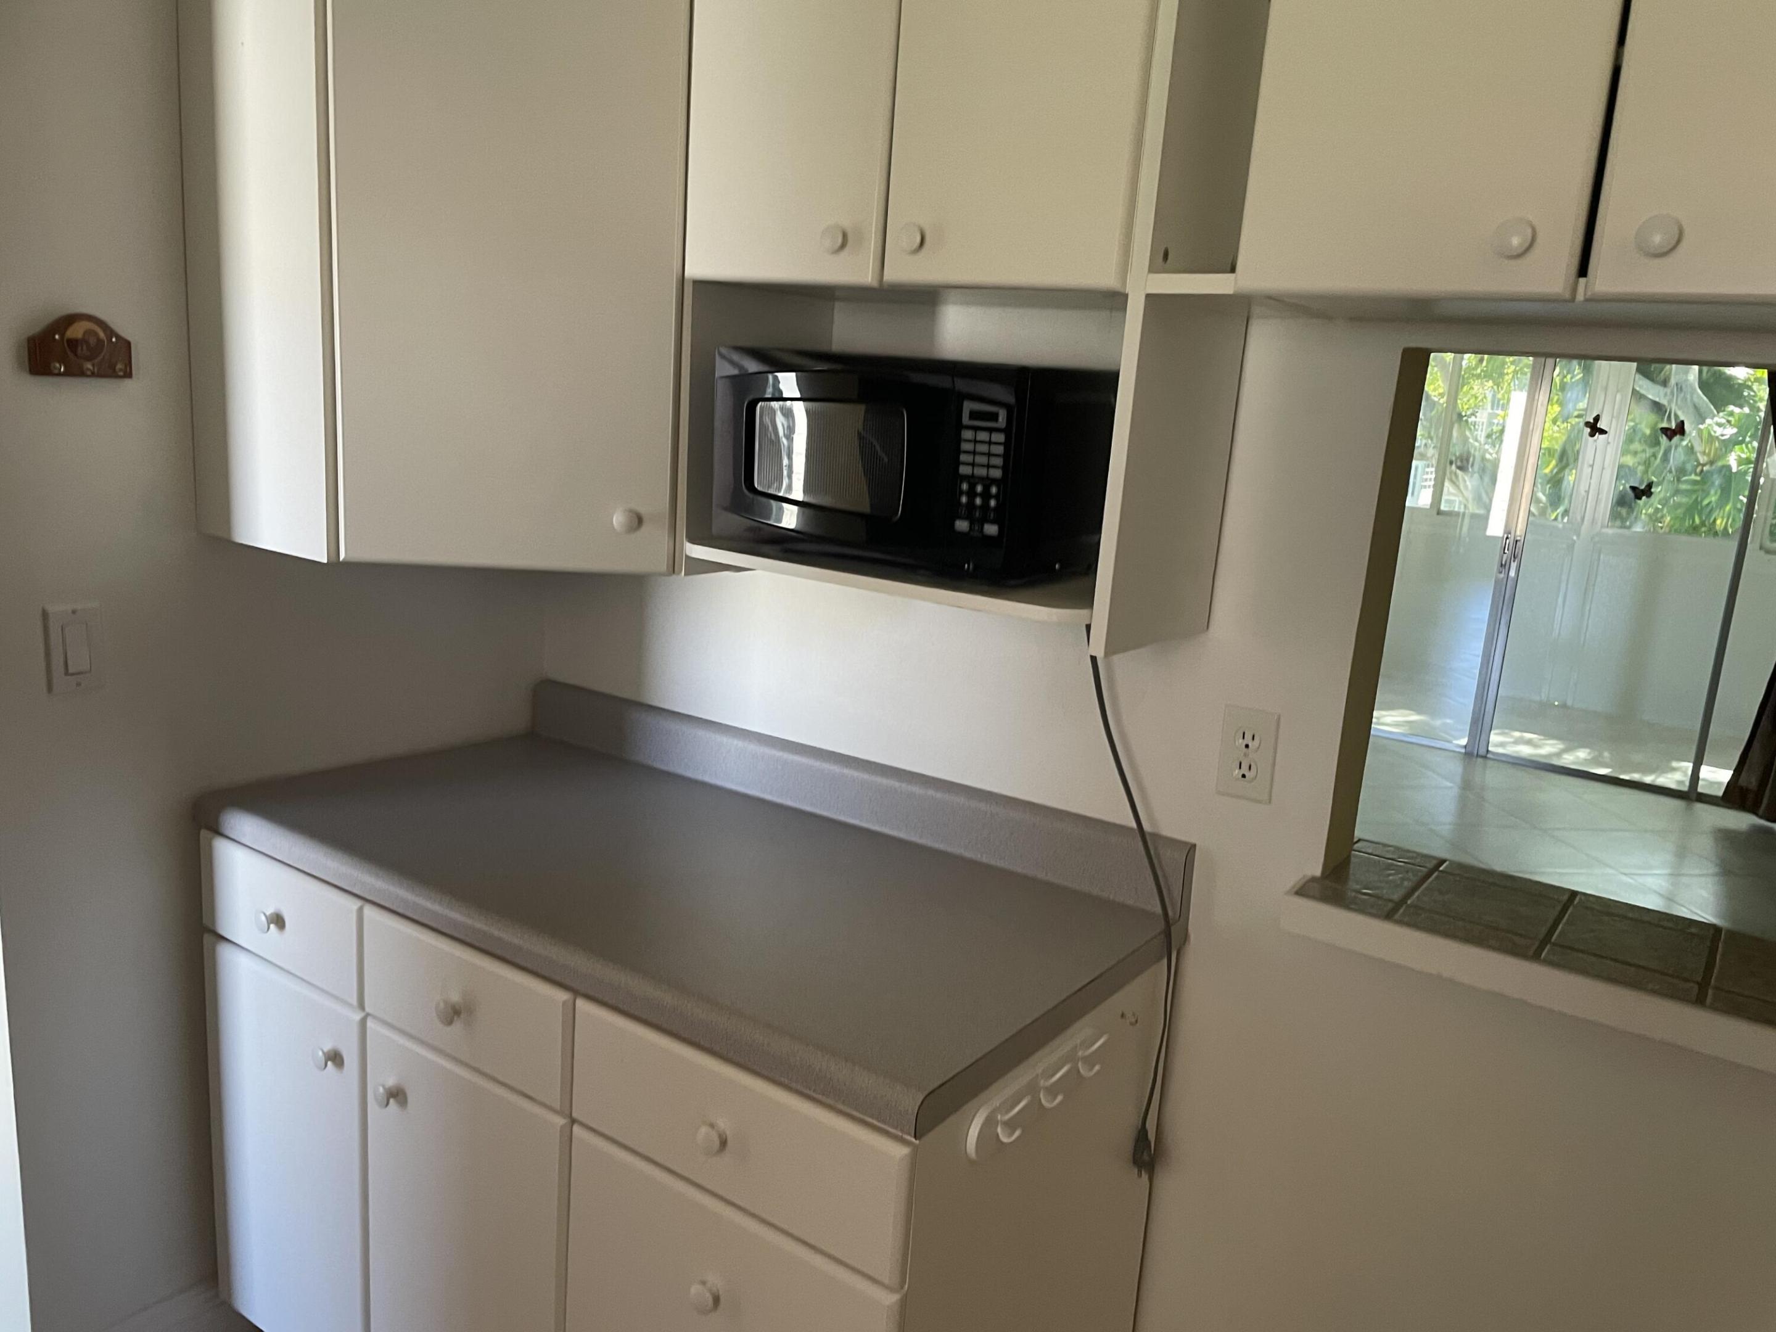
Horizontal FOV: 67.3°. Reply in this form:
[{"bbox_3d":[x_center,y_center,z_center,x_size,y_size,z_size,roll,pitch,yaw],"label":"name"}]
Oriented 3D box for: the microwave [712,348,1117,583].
[{"bbox_3d":[0.045,-0.252,1.676,0.450,0.250,0.325,12,14,33],"label":"microwave"}]

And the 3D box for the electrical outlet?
[{"bbox_3d":[0.446,0.111,1.655,0.070,0.115,0.011,12,14,33],"label":"electrical outlet"}]

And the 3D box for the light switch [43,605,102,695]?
[{"bbox_3d":[-1.052,-0.023,1.731,0.012,0.115,0.070,12,14,33],"label":"light switch"}]

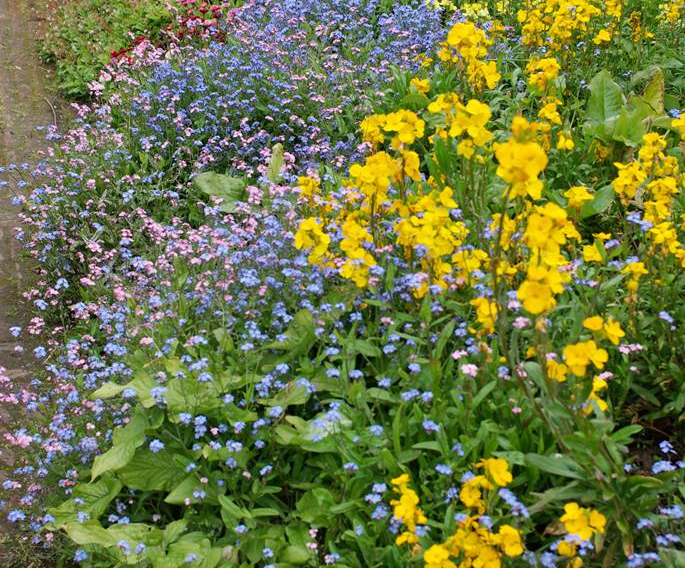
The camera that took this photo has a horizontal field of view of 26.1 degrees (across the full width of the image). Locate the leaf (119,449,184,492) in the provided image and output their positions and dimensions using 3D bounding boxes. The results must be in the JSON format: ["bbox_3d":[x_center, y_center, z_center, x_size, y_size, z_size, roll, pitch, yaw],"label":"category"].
[{"bbox_3d":[-0.277,0.271,2.150,0.098,0.028,0.065,-8,62,-10],"label":"leaf"}]

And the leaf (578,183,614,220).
[{"bbox_3d":[0.540,-0.173,3.150,0.088,0.025,0.055,-41,66,-12],"label":"leaf"}]

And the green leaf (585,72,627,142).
[{"bbox_3d":[0.657,-0.446,3.700,0.105,0.170,0.045,2,-1,10],"label":"green leaf"}]

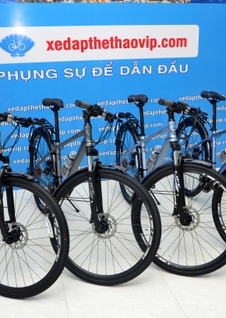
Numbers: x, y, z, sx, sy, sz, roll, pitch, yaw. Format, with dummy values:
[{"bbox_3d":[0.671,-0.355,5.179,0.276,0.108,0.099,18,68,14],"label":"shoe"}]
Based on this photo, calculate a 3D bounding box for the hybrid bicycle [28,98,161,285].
[{"bbox_3d":[-0.335,0.042,2.560,0.541,1.103,1.692,-11,21,-26],"label":"hybrid bicycle"}]

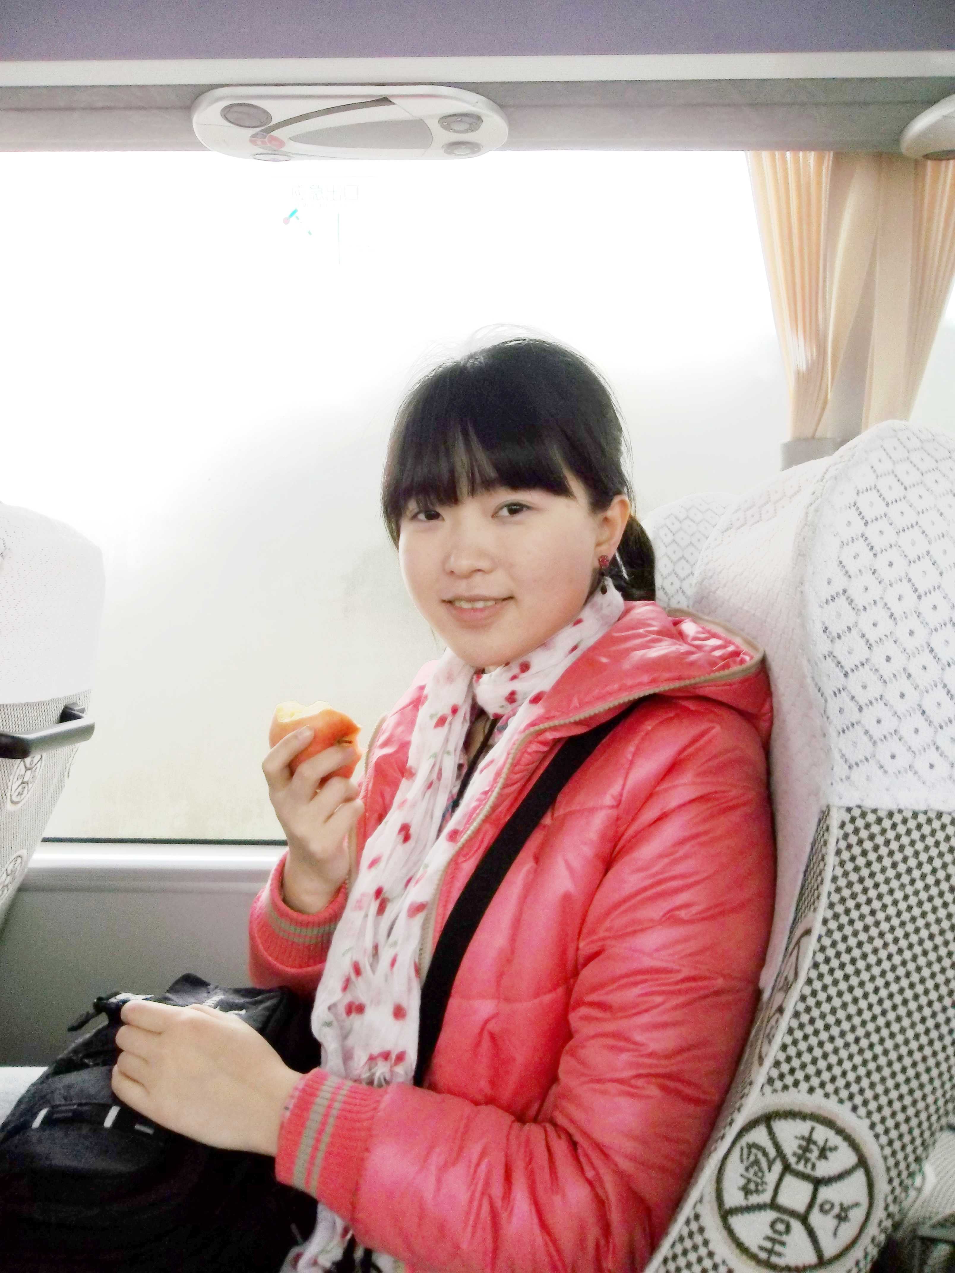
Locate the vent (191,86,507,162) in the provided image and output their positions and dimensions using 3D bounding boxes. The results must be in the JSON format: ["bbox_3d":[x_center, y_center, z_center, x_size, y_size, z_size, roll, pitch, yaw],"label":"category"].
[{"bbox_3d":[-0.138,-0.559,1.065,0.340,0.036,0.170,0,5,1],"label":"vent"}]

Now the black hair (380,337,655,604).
[{"bbox_3d":[0.030,-0.117,0.765,0.185,0.215,0.230,1,7,25],"label":"black hair"}]

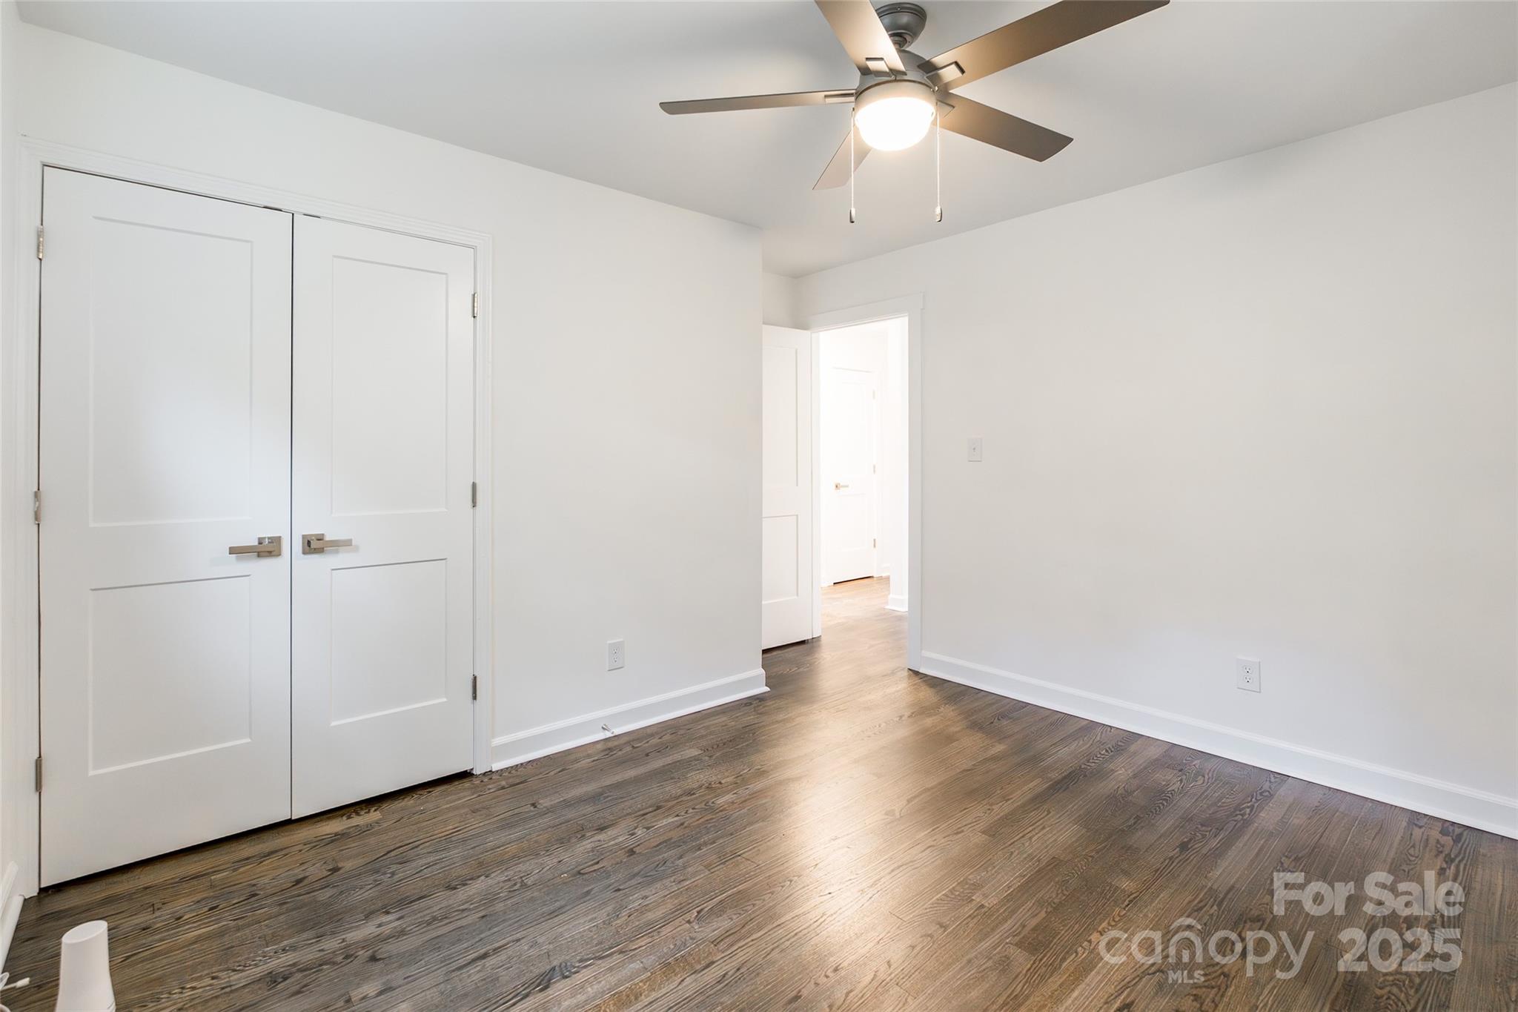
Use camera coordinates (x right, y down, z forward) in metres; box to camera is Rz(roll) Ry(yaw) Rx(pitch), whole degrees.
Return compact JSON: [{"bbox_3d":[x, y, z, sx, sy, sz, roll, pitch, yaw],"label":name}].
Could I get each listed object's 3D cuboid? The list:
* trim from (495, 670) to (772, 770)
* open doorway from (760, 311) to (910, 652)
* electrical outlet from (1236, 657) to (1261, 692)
[{"bbox_3d":[-0.515,0.965,3.160,1.460,0.120,0.030,-2,3,-39],"label":"trim"},{"bbox_3d":[0.671,-0.109,4.329,0.130,2.080,0.840,-2,3,-42],"label":"open doorway"},{"bbox_3d":[2.007,0.695,2.765,0.012,0.126,0.083,-2,3,-42],"label":"electrical outlet"}]

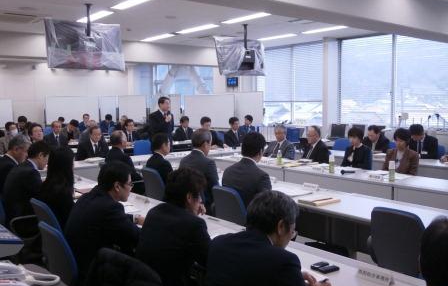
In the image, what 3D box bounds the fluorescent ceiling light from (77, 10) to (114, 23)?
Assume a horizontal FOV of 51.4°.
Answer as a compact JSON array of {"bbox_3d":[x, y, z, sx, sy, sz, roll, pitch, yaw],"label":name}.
[{"bbox_3d":[-2.463,-2.417,8.886,0.230,0.080,1.250,-5,6,-40],"label":"fluorescent ceiling light"}]

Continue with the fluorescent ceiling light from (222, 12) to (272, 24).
[{"bbox_3d":[0.427,-2.488,9.245,0.230,0.080,1.250,-5,6,-40],"label":"fluorescent ceiling light"}]

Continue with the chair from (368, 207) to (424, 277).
[{"bbox_3d":[1.273,0.857,3.120,0.580,0.870,0.550,-5,6,-40],"label":"chair"}]

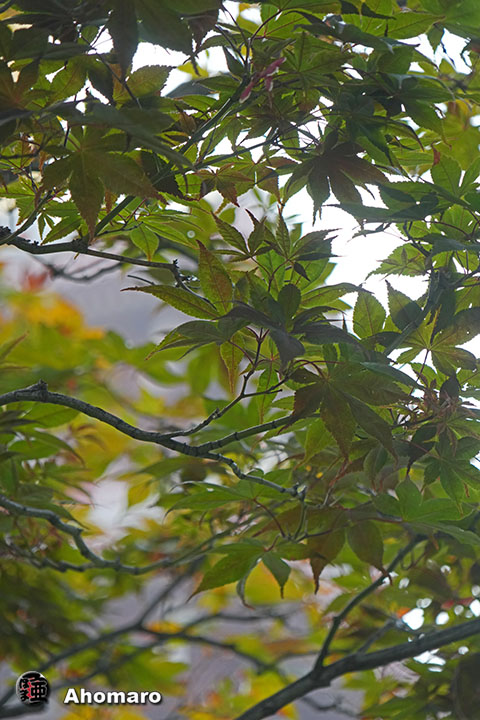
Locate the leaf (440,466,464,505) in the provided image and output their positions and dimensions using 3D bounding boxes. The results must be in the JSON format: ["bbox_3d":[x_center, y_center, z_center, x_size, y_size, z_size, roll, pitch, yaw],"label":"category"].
[{"bbox_3d":[0.125,0.075,2.820,0.014,0.027,0.010,0,-8,0],"label":"leaf"}]

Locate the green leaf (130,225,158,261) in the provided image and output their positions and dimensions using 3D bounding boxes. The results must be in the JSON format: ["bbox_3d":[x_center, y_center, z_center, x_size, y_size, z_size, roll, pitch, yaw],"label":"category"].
[{"bbox_3d":[-0.057,-0.070,2.850,0.017,0.022,0.012,0,-8,0],"label":"green leaf"}]

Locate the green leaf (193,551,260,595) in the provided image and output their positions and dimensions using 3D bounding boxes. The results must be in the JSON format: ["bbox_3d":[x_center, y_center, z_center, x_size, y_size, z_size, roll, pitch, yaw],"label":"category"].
[{"bbox_3d":[-0.009,0.125,2.800,0.042,0.028,0.014,0,-8,0],"label":"green leaf"}]

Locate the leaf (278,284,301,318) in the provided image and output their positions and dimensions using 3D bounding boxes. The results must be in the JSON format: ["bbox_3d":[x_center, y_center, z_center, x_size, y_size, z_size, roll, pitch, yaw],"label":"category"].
[{"bbox_3d":[0.031,-0.037,3.000,0.014,0.021,0.012,-2,0,0],"label":"leaf"}]

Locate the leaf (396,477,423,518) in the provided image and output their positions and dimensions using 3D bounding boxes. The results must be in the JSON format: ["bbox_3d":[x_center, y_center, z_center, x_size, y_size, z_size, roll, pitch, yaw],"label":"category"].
[{"bbox_3d":[0.100,0.080,2.820,0.015,0.026,0.012,0,-8,0],"label":"leaf"}]

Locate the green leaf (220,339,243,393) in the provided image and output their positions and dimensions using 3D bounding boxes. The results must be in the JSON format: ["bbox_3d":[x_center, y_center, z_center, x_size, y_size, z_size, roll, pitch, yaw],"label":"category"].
[{"bbox_3d":[-0.005,0.004,3.020,0.014,0.034,0.010,-1,0,0],"label":"green leaf"}]

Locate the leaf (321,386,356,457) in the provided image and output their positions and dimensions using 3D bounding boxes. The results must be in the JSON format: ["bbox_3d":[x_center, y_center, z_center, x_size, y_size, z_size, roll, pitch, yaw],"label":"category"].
[{"bbox_3d":[0.061,0.039,2.980,0.019,0.046,0.013,-13,0,0],"label":"leaf"}]

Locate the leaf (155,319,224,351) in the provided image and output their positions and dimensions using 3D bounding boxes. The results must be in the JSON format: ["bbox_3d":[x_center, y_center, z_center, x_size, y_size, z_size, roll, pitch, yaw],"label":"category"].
[{"bbox_3d":[-0.031,-0.013,2.800,0.043,0.019,0.016,0,-8,0],"label":"leaf"}]

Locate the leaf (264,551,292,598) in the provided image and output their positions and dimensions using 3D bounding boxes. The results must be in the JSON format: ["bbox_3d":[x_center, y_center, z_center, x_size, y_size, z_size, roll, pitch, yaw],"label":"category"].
[{"bbox_3d":[0.021,0.126,2.800,0.016,0.027,0.011,0,-8,0],"label":"leaf"}]

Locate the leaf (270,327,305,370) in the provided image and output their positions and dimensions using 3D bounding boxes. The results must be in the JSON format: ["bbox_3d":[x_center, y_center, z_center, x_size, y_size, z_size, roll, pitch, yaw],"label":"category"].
[{"bbox_3d":[0.028,-0.007,2.980,0.017,0.026,0.014,-25,0,0],"label":"leaf"}]

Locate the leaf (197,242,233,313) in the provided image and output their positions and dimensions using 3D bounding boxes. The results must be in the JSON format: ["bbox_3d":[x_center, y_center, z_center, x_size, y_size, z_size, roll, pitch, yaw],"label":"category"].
[{"bbox_3d":[-0.017,-0.053,3.020,0.018,0.047,0.012,-20,0,0],"label":"leaf"}]

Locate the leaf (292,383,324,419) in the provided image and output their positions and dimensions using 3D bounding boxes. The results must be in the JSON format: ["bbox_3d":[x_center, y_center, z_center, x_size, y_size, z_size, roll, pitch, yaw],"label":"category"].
[{"bbox_3d":[0.039,0.024,2.770,0.020,0.022,0.011,0,-8,0],"label":"leaf"}]

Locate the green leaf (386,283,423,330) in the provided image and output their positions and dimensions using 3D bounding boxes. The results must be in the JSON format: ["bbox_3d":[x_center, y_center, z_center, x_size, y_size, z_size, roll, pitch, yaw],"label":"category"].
[{"bbox_3d":[0.103,-0.034,3.060,0.018,0.035,0.012,-28,0,0],"label":"green leaf"}]

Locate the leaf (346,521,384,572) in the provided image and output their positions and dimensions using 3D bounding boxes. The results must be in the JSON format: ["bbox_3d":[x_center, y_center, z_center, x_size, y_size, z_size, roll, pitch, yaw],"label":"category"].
[{"bbox_3d":[0.074,0.109,2.800,0.023,0.032,0.010,0,-8,0],"label":"leaf"}]

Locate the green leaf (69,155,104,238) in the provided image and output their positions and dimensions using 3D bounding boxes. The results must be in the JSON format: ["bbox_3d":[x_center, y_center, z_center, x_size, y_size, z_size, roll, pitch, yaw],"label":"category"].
[{"bbox_3d":[-0.094,-0.100,2.950,0.020,0.053,0.014,-3,0,0],"label":"green leaf"}]

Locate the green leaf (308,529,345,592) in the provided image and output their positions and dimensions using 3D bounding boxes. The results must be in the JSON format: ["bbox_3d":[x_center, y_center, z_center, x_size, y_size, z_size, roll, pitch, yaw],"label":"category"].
[{"bbox_3d":[0.051,0.117,2.800,0.021,0.038,0.011,0,-8,0],"label":"green leaf"}]

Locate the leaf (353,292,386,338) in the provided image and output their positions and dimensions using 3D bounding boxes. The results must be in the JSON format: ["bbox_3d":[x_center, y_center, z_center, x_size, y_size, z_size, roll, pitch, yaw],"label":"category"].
[{"bbox_3d":[0.082,-0.029,3.060,0.020,0.030,0.012,-10,0,0],"label":"leaf"}]

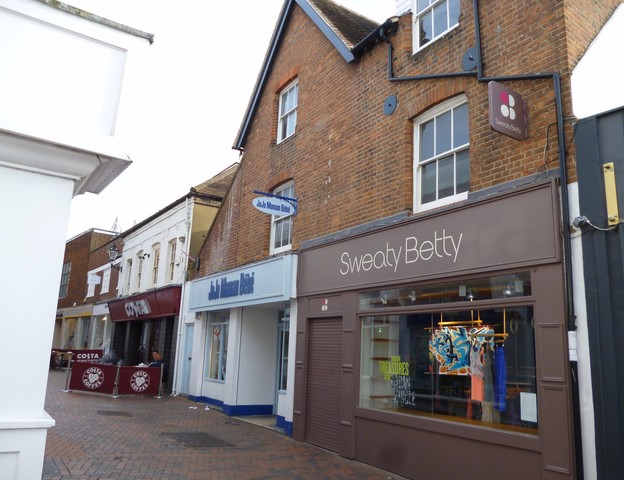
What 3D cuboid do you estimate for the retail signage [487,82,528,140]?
[{"bbox_3d":[2.243,-1.470,5.932,0.600,0.590,0.060,10,-14,-32],"label":"retail signage"}]

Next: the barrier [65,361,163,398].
[{"bbox_3d":[-5.730,4.050,15.050,2.720,0.900,0.300,2,-12,2],"label":"barrier"}]

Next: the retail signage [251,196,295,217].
[{"bbox_3d":[-0.728,-0.657,10.140,0.980,0.335,0.050,10,-14,-32],"label":"retail signage"}]

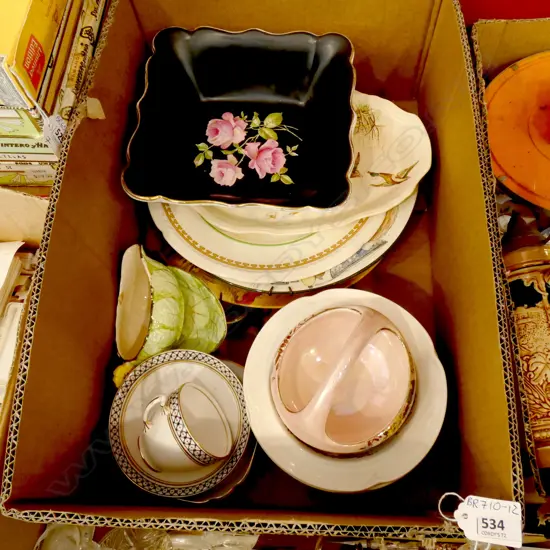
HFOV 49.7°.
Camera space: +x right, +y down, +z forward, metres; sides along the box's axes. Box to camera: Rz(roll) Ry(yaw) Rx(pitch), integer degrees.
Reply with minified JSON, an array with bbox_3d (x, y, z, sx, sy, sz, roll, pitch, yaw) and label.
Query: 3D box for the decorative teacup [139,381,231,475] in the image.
[{"bbox_3d":[-0.083,0.128,0.488,0.057,0.085,0.067,-33,40,17],"label":"decorative teacup"}]

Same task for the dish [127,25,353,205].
[{"bbox_3d":[-0.029,-0.147,0.594,0.205,0.055,0.203,3,66,2],"label":"dish"}]

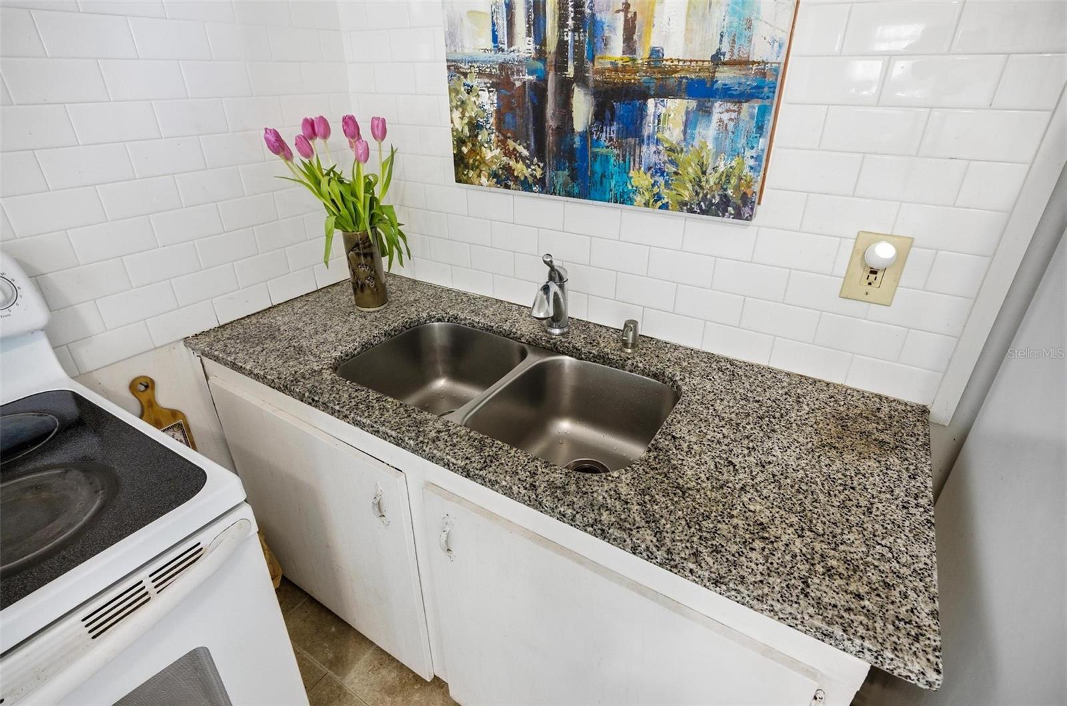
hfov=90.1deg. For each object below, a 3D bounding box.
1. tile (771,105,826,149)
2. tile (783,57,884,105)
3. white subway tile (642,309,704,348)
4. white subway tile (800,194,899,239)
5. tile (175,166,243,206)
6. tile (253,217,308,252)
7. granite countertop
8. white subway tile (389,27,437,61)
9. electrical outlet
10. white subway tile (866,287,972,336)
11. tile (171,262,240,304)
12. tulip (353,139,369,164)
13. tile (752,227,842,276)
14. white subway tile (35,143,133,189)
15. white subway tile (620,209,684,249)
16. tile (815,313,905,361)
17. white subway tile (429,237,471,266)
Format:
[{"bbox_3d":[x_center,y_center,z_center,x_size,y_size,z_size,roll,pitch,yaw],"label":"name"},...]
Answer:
[{"bbox_3d":[0.469,-0.431,1.014,0.151,0.075,0.008,16,32,28],"label":"tile"},{"bbox_3d":[0.536,-0.482,0.945,0.152,0.076,0.010,16,32,28],"label":"tile"},{"bbox_3d":[0.340,-0.063,1.303,0.152,0.076,0.010,16,32,28],"label":"white subway tile"},{"bbox_3d":[0.604,-0.263,1.022,0.152,0.076,0.009,16,32,28],"label":"white subway tile"},{"bbox_3d":[-0.794,-0.411,1.310,0.009,0.076,0.152,16,32,28],"label":"tile"},{"bbox_3d":[-0.710,-0.336,1.500,0.009,0.076,0.152,16,32,28],"label":"tile"},{"bbox_3d":[-0.040,0.049,1.195,1.554,0.028,0.643,16,32,28],"label":"granite countertop"},{"bbox_3d":[-0.312,-0.796,1.378,0.152,0.076,0.010,16,32,28],"label":"white subway tile"},{"bbox_3d":[0.652,-0.159,1.016,0.088,0.134,0.014,16,32,28],"label":"electrical outlet"},{"bbox_3d":[0.730,-0.086,1.016,0.152,0.076,0.010,16,32,28],"label":"white subway tile"},{"bbox_3d":[-0.831,-0.173,1.352,0.009,0.075,0.155,16,32,28],"label":"tile"},{"bbox_3d":[-0.430,-0.505,1.333,0.037,0.058,0.037,-5,28,-17],"label":"tulip"},{"bbox_3d":[0.537,-0.211,1.091,0.153,0.075,0.009,16,32,28],"label":"tile"},{"bbox_3d":[-0.905,-0.381,1.081,0.010,0.075,0.152,16,32,28],"label":"white subway tile"},{"bbox_3d":[0.276,-0.289,1.241,0.152,0.076,0.009,16,32,28],"label":"white subway tile"},{"bbox_3d":[0.666,-0.036,1.087,0.152,0.076,0.010,16,32,28],"label":"tile"},{"bbox_3d":[-0.246,-0.304,1.599,0.153,0.075,0.009,16,32,28],"label":"white subway tile"}]

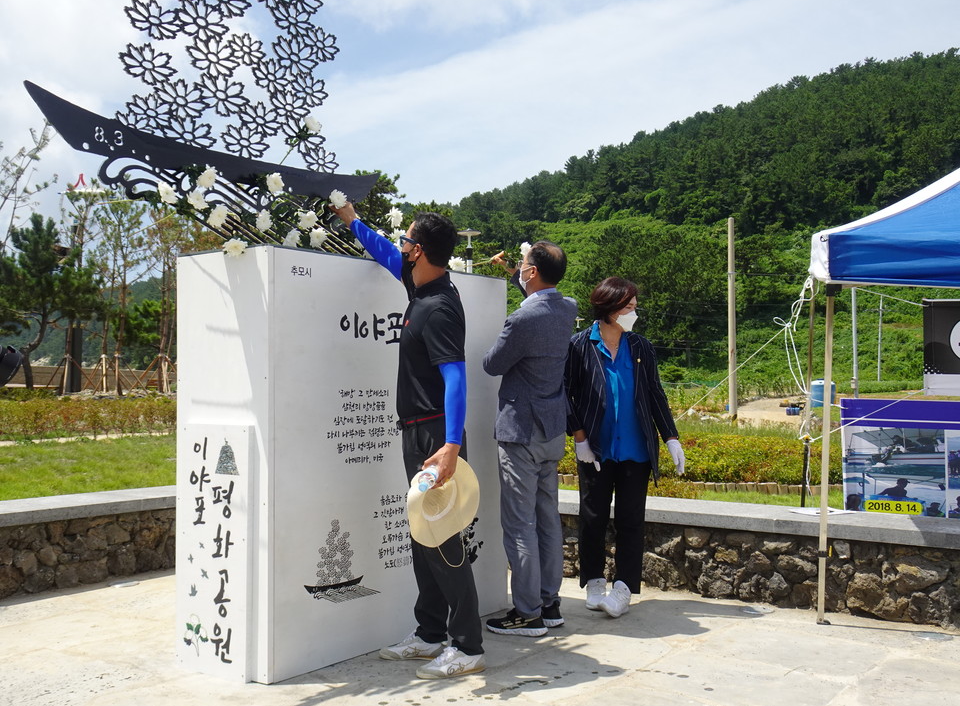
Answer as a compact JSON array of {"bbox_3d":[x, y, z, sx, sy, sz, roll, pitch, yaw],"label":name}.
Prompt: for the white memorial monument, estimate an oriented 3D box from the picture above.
[{"bbox_3d":[-0.542,0.430,4.293,0.551,1.600,1.546,-2,-2,36],"label":"white memorial monument"}]

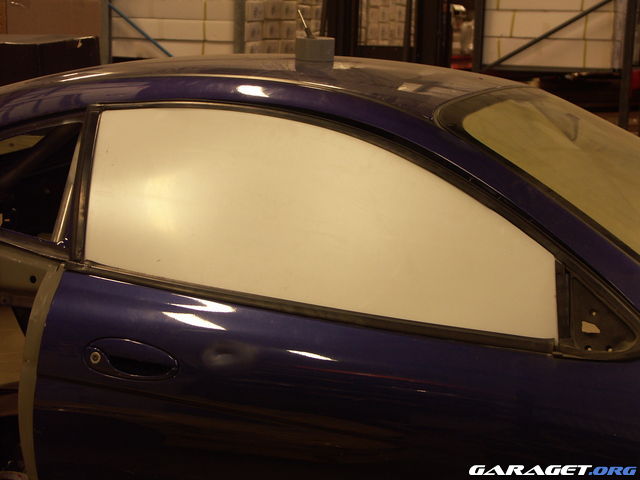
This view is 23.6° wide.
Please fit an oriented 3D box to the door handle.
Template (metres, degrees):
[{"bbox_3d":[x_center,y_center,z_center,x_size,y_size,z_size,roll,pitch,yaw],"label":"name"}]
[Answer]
[{"bbox_3d":[-0.349,0.220,2.840,0.197,0.074,0.040,6,14,19],"label":"door handle"}]

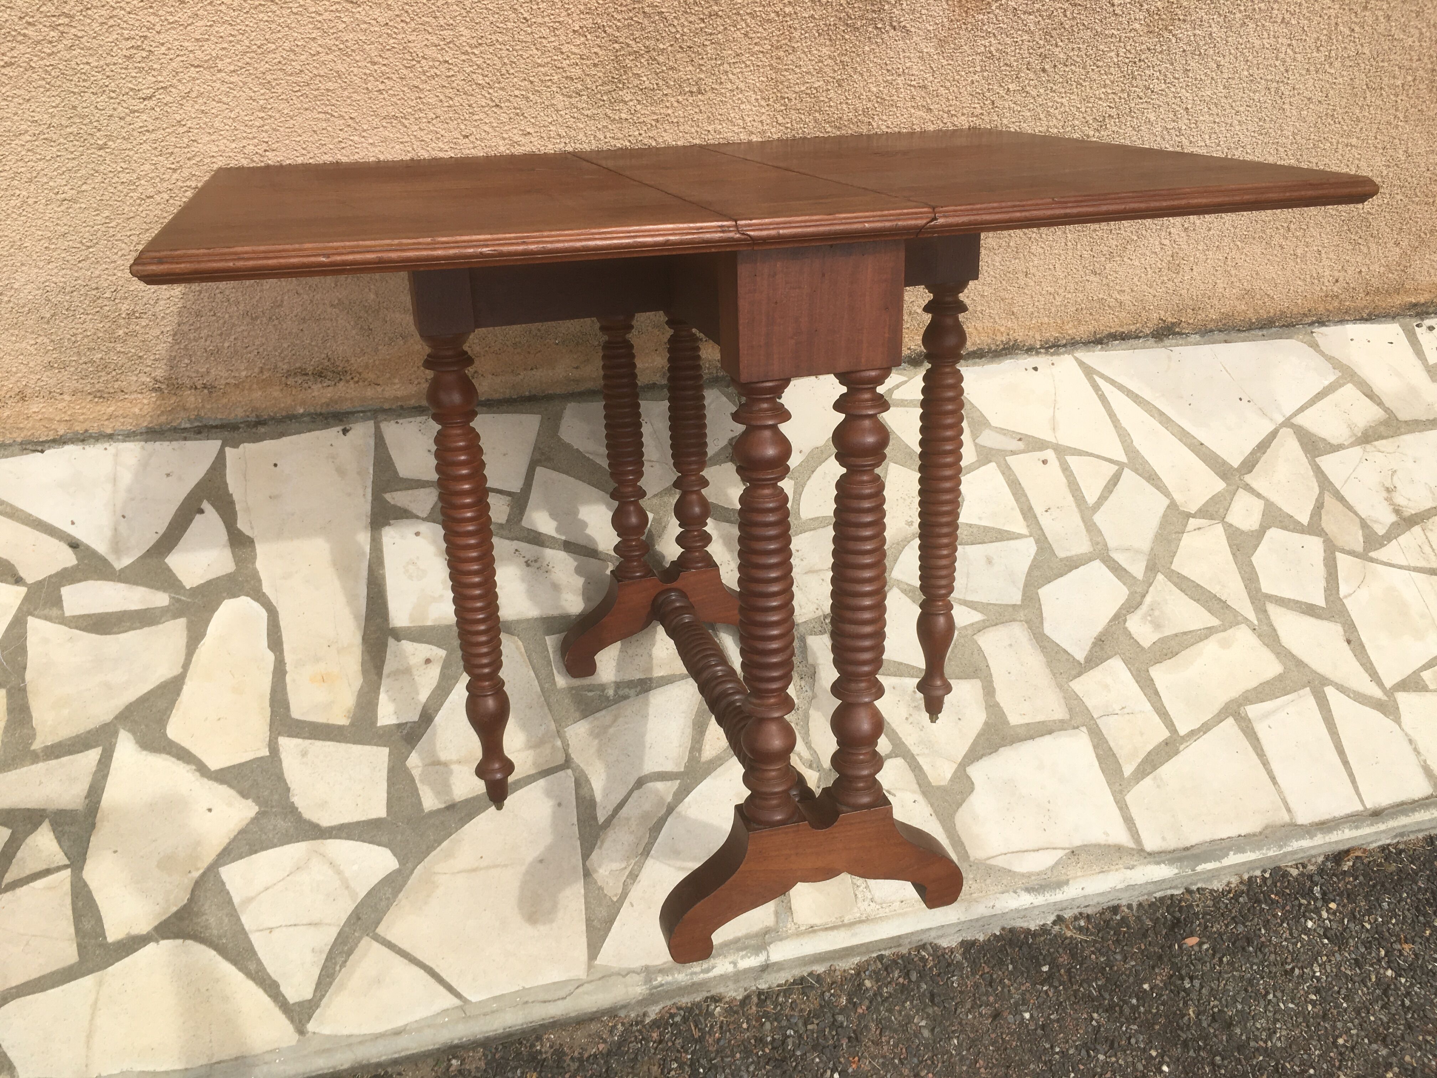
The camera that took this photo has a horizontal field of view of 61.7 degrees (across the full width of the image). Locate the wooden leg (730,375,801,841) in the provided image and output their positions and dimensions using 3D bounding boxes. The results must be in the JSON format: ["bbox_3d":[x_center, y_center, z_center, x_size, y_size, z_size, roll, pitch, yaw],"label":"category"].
[{"bbox_3d":[0.044,0.065,1.099,0.053,0.443,0.053,-8,23,-14],"label":"wooden leg"}]

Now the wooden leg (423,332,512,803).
[{"bbox_3d":[-0.268,0.058,1.333,0.052,0.573,0.052,-8,23,-14],"label":"wooden leg"}]

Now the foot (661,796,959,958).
[{"bbox_3d":[0.097,0.328,1.220,0.315,0.140,0.047,-8,23,-14],"label":"foot"}]

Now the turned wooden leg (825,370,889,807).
[{"bbox_3d":[0.132,0.053,1.121,0.053,0.443,0.053,-8,23,-14],"label":"turned wooden leg"}]

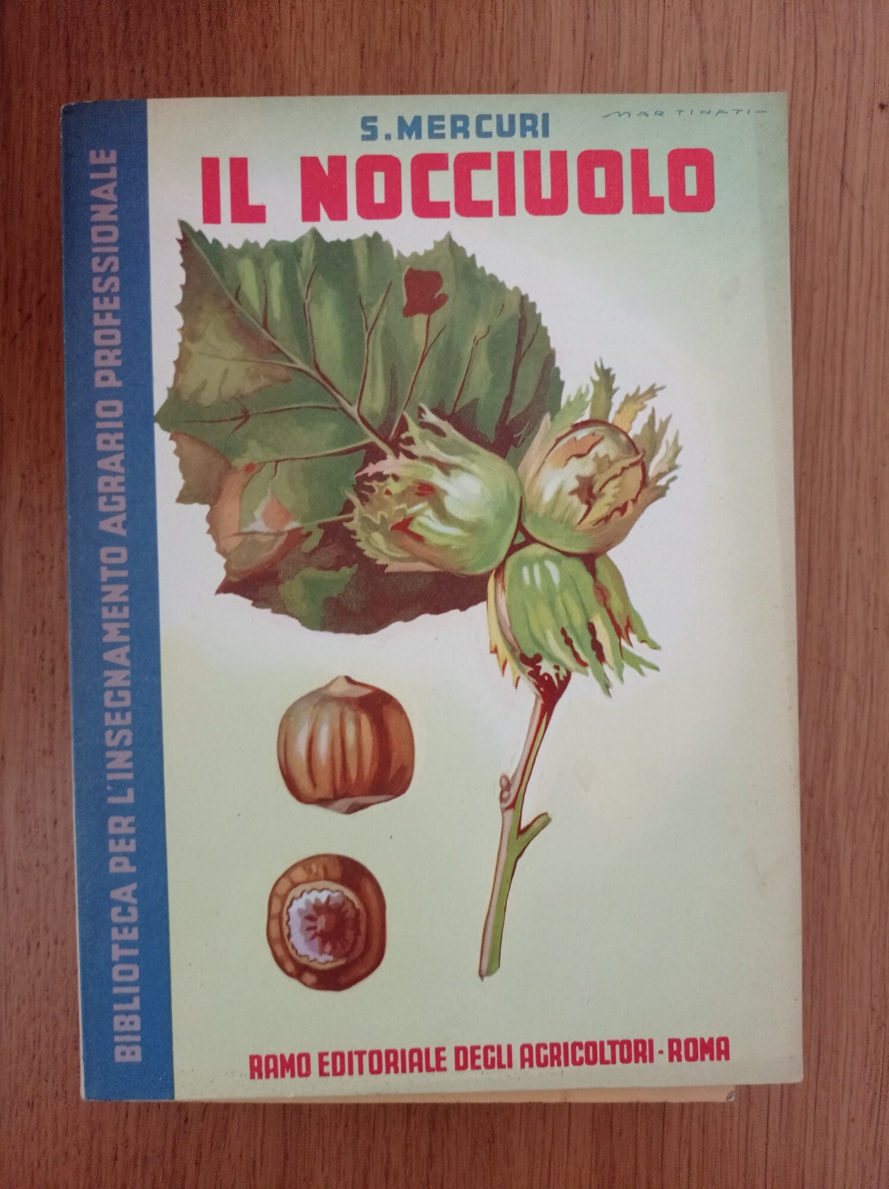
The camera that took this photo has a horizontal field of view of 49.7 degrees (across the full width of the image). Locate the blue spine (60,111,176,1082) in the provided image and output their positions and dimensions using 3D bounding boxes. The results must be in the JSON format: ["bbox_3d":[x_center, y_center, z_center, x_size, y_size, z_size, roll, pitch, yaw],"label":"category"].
[{"bbox_3d":[-0.074,0.002,0.221,0.021,0.008,0.225,-1,91,-1],"label":"blue spine"}]

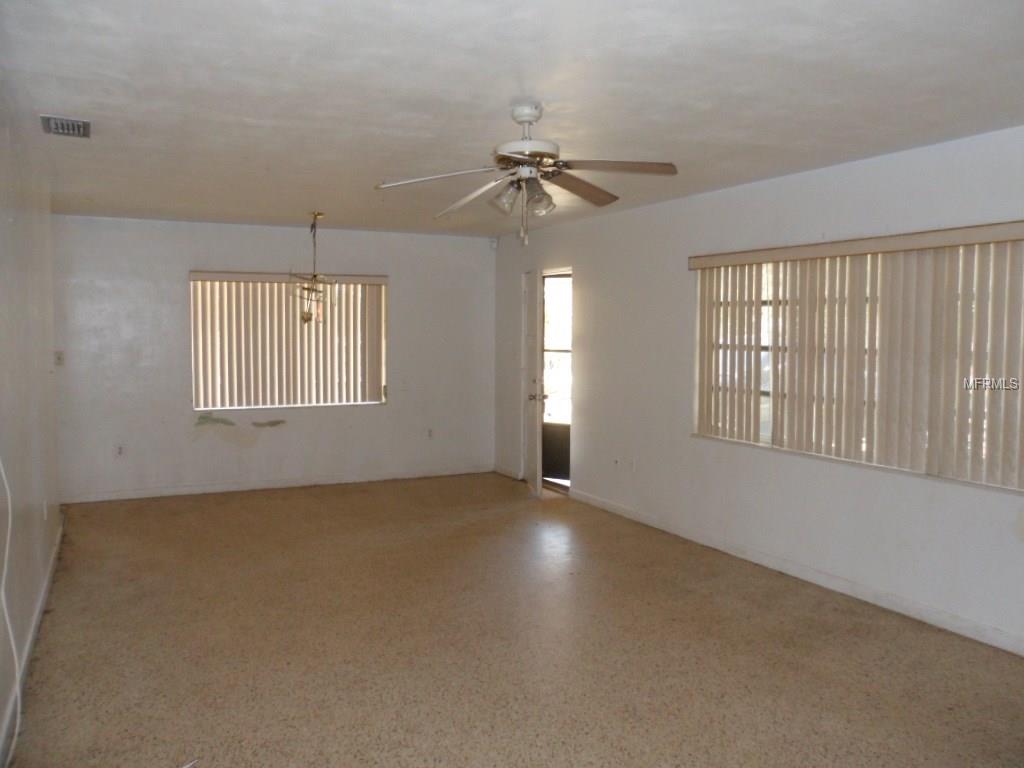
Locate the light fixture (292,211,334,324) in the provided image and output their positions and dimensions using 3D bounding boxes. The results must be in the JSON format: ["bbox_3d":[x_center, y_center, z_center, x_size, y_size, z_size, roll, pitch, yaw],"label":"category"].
[{"bbox_3d":[-1.630,-0.956,6.359,0.370,0.890,0.370,-2,5,-28],"label":"light fixture"}]

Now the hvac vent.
[{"bbox_3d":[-2.058,-1.188,3.548,0.200,0.030,0.380,-2,5,-28],"label":"hvac vent"}]

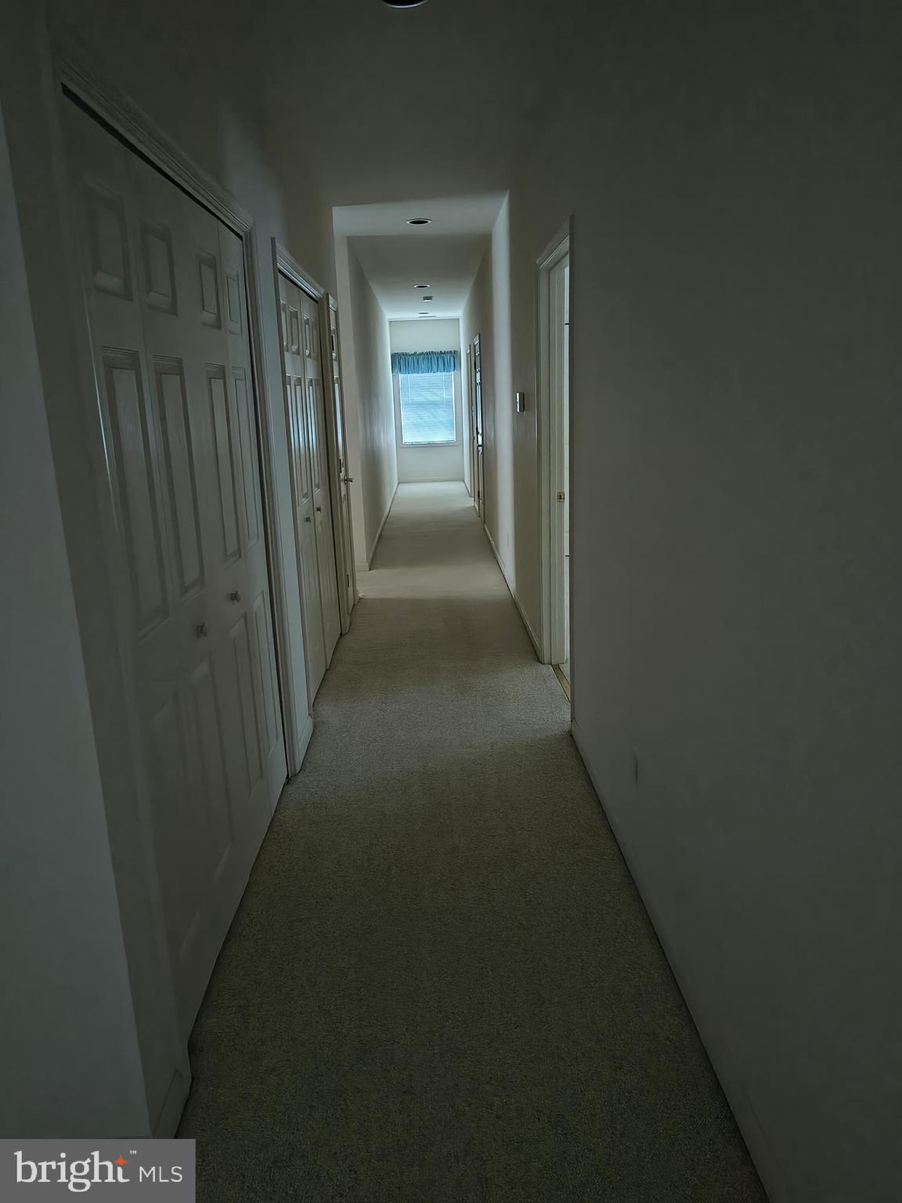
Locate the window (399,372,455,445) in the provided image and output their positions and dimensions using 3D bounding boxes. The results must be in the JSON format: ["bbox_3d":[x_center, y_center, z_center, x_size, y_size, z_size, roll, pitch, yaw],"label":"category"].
[{"bbox_3d":[-0.405,-3.502,14.713,0.960,1.428,0.100,-2,14,-1],"label":"window"}]

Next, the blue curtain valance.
[{"bbox_3d":[-0.438,-4.155,14.486,1.143,0.366,0.110,-2,14,-1],"label":"blue curtain valance"}]

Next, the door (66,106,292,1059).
[{"bbox_3d":[-0.691,-0.090,2.389,0.045,2.010,1.494,-2,14,-1],"label":"door"}]

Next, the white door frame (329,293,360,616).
[{"bbox_3d":[-0.772,-0.947,5.670,0.110,2.124,0.659,-2,14,-1],"label":"white door frame"}]

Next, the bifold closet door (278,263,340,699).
[{"bbox_3d":[-0.753,-0.593,4.445,0.045,2.013,1.480,-2,14,-1],"label":"bifold closet door"}]

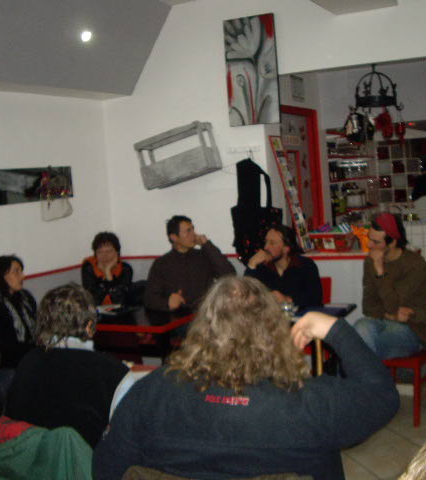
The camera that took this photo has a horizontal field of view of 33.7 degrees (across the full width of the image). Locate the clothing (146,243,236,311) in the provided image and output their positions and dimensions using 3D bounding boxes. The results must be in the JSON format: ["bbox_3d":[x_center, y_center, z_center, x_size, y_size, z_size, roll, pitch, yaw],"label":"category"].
[{"bbox_3d":[-0.150,0.275,4.848,0.600,0.560,0.380,-3,6,7],"label":"clothing"}]

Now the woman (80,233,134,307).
[{"bbox_3d":[-0.714,0.552,5.199,0.460,1.250,0.700,-2,6,14],"label":"woman"}]

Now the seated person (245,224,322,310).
[{"bbox_3d":[0.502,0.516,4.711,0.520,1.260,0.720,0,7,37],"label":"seated person"}]

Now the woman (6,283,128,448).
[{"bbox_3d":[-0.575,0.632,2.946,0.500,0.920,0.500,-1,6,23],"label":"woman"}]

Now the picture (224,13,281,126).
[{"bbox_3d":[0.270,-1.165,4.862,0.385,0.735,0.030,-1,6,28],"label":"picture"}]

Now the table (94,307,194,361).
[{"bbox_3d":[-0.573,0.848,4.686,1.100,0.750,0.720,-1,6,29],"label":"table"}]

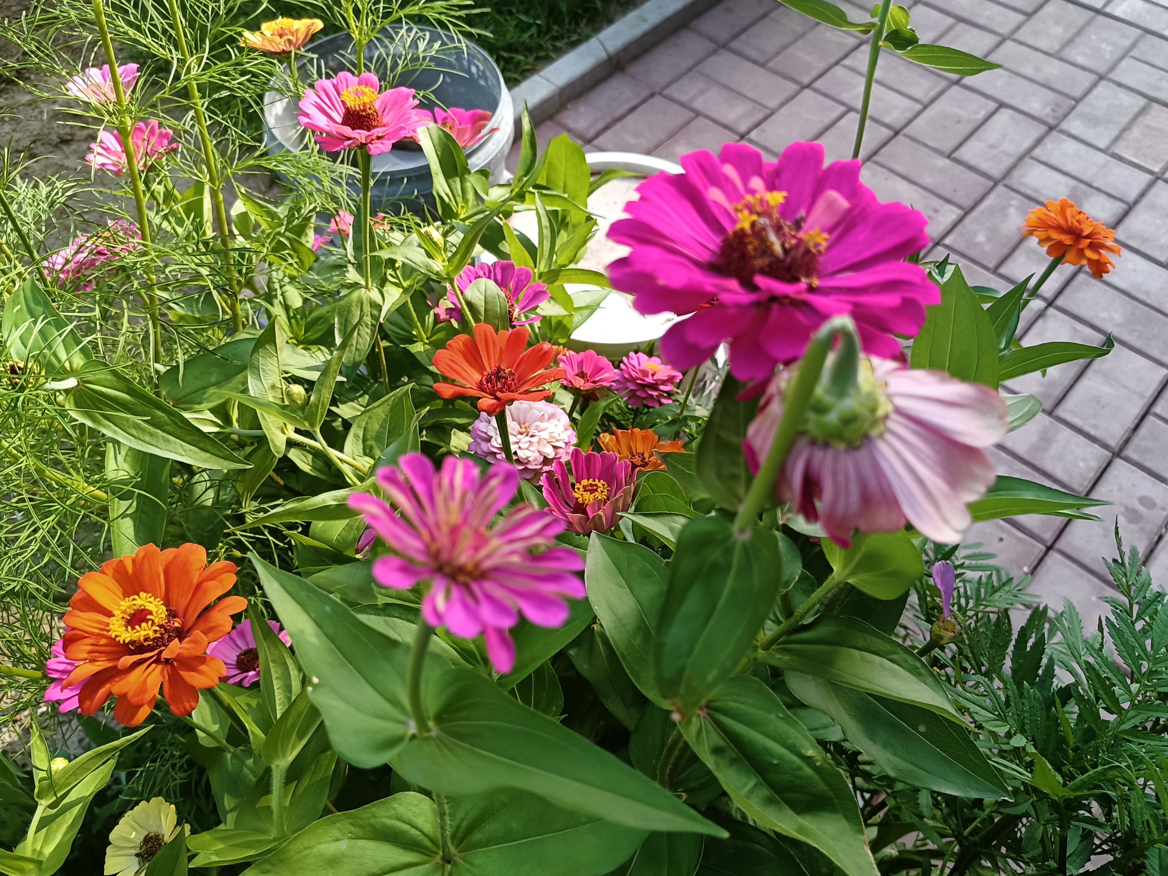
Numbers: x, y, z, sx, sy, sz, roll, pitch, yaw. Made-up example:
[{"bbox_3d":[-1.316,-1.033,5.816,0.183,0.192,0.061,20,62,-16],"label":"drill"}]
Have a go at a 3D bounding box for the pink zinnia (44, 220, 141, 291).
[{"bbox_3d":[-0.328,-0.122,0.610,0.068,0.032,0.068,0,56,1],"label":"pink zinnia"}]

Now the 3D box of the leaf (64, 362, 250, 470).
[{"bbox_3d":[-0.223,-0.011,0.475,0.107,0.016,0.040,29,66,-2],"label":"leaf"}]

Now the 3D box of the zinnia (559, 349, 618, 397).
[{"bbox_3d":[0.003,-0.055,0.780,0.050,0.034,0.046,-1,62,0],"label":"zinnia"}]

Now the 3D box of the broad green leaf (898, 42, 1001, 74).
[{"bbox_3d":[0.184,-0.193,0.463,0.055,0.012,0.024,11,62,5],"label":"broad green leaf"}]

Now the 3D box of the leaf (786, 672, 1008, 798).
[{"bbox_3d":[0.144,0.132,0.415,0.127,0.015,0.042,32,71,-9],"label":"leaf"}]

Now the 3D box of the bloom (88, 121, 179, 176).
[{"bbox_3d":[-0.328,-0.210,0.660,0.063,0.032,0.061,0,55,1],"label":"bloom"}]

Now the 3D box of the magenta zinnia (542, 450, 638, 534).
[{"bbox_3d":[0.004,0.034,0.585,0.062,0.044,0.058,-1,59,0],"label":"magenta zinnia"}]

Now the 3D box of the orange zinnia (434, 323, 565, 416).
[{"bbox_3d":[-0.044,-0.035,0.470,0.068,0.030,0.066,0,49,0],"label":"orange zinnia"}]

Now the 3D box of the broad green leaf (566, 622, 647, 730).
[{"bbox_3d":[0.017,0.120,0.453,0.034,0.070,0.013,-24,21,-7],"label":"broad green leaf"}]

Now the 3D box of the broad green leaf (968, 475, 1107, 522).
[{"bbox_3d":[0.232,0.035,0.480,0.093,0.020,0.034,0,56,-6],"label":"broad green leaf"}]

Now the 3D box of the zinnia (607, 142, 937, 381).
[{"bbox_3d":[0.058,-0.055,0.285,0.097,0.035,0.097,0,56,1],"label":"zinnia"}]

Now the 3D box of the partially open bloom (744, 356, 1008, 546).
[{"bbox_3d":[0.084,0.002,0.265,0.074,0.040,0.070,-11,43,10],"label":"partially open bloom"}]

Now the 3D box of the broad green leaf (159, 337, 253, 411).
[{"bbox_3d":[-0.226,-0.040,0.560,0.078,0.013,0.038,-26,56,-12],"label":"broad green leaf"}]

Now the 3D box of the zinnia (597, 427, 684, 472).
[{"bbox_3d":[0.034,0.009,0.570,0.058,0.032,0.058,-1,59,1],"label":"zinnia"}]

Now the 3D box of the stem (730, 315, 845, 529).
[{"bbox_3d":[0.063,0.002,0.297,0.018,0.106,0.014,1,53,-2],"label":"stem"}]

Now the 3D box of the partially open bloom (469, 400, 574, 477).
[{"bbox_3d":[-0.038,0.001,0.550,0.063,0.035,0.063,0,63,0],"label":"partially open bloom"}]

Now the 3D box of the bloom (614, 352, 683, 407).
[{"bbox_3d":[0.055,-0.049,0.775,0.057,0.036,0.053,-1,62,0],"label":"bloom"}]

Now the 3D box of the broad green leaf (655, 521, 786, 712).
[{"bbox_3d":[0.035,0.051,0.253,0.033,0.064,0.015,15,28,11],"label":"broad green leaf"}]

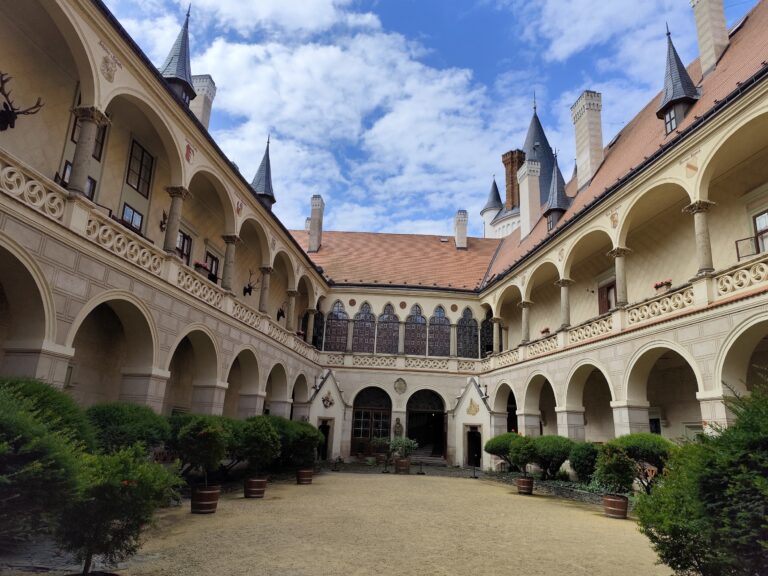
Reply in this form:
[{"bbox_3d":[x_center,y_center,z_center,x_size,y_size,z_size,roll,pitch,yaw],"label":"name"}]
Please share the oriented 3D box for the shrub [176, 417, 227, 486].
[{"bbox_3d":[-3.721,3.334,10.406,0.937,1.316,0.937,7,-16,-16],"label":"shrub"}]

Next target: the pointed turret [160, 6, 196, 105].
[{"bbox_3d":[-6.188,-7.142,15.781,1.184,3.737,1.184,0,-16,7],"label":"pointed turret"}]

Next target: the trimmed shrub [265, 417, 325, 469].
[{"bbox_3d":[-3.080,5.402,17.765,1.900,1.720,1.900,1,-16,7],"label":"trimmed shrub"}]

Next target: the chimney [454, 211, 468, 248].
[{"bbox_3d":[5.803,-4.387,38.711,0.850,3.005,0.900,2,-16,0],"label":"chimney"}]

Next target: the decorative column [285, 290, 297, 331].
[{"bbox_3d":[-4.317,1.091,23.944,0.470,1.780,0.470,1,-15,7],"label":"decorative column"}]

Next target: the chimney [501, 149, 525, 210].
[{"bbox_3d":[11.123,-9.355,44.000,1.450,5.339,1.600,5,-16,-8],"label":"chimney"}]

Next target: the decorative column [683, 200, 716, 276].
[{"bbox_3d":[8.799,-1.332,13.985,0.532,1.998,0.532,5,-16,-8],"label":"decorative column"}]

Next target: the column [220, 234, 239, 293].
[{"bbox_3d":[-5.458,-0.825,17.943,0.494,1.998,0.494,0,-16,7],"label":"column"}]

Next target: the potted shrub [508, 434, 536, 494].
[{"bbox_3d":[4.437,5.567,16.202,0.799,1.758,0.799,-1,-16,15],"label":"potted shrub"}]

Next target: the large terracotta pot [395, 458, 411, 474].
[{"bbox_3d":[0.727,6.901,19.735,0.580,0.560,0.580,3,-15,1],"label":"large terracotta pot"}]

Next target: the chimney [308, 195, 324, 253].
[{"bbox_3d":[-4.527,-4.223,34.488,0.697,4.114,0.782,1,-16,6],"label":"chimney"}]

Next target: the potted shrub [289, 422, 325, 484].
[{"bbox_3d":[-2.550,5.333,16.634,1.120,1.970,1.120,4,-16,-7],"label":"potted shrub"}]

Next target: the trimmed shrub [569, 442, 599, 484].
[{"bbox_3d":[6.060,5.331,15.500,1.000,1.280,1.000,5,-15,-7],"label":"trimmed shrub"}]

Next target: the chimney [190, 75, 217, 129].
[{"bbox_3d":[-8.213,-7.895,22.794,0.816,3.264,0.782,1,-16,7],"label":"chimney"}]

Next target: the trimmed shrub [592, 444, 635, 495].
[{"bbox_3d":[5.412,4.280,12.033,0.885,1.086,0.885,-4,-17,23],"label":"trimmed shrub"}]

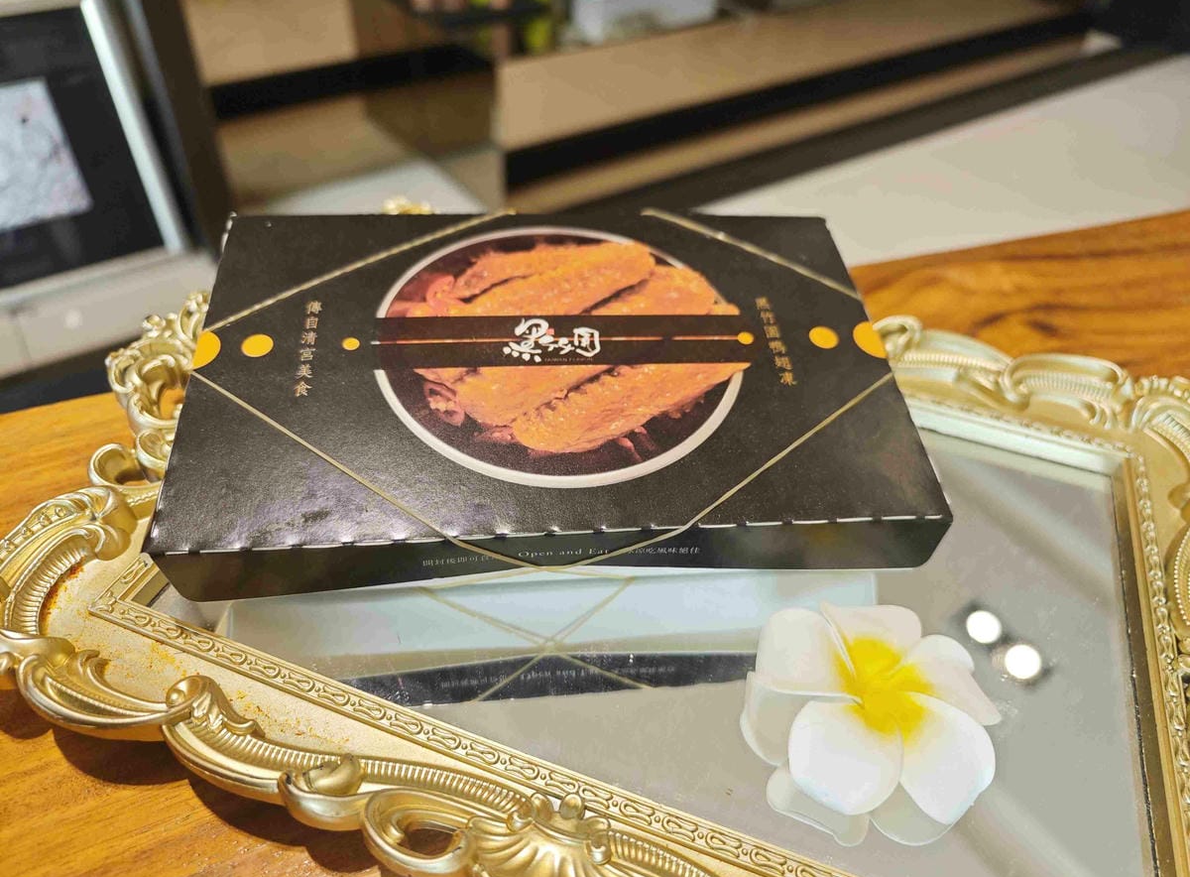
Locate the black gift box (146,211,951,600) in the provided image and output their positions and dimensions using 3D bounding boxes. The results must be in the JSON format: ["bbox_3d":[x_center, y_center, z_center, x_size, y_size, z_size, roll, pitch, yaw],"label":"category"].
[{"bbox_3d":[-0.014,-0.016,0.271,0.220,0.041,0.135,-2,54,-7],"label":"black gift box"}]

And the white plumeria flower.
[{"bbox_3d":[0.075,0.071,0.218,0.067,0.026,0.066,2,45,-2],"label":"white plumeria flower"}]

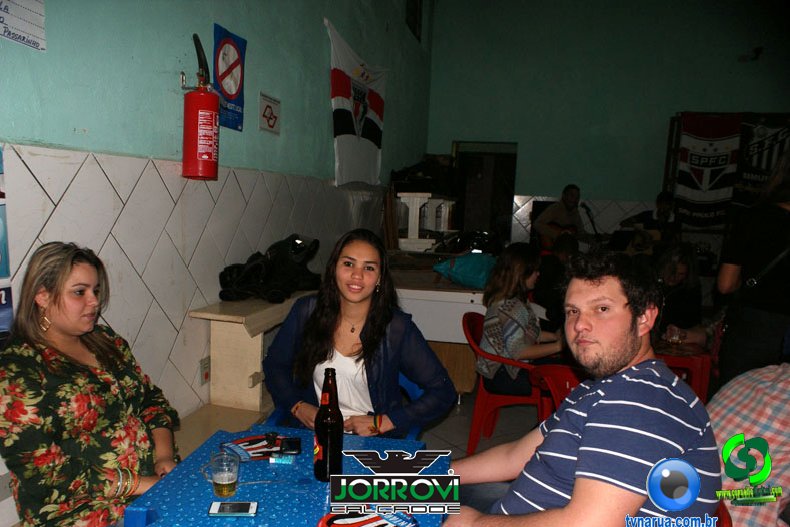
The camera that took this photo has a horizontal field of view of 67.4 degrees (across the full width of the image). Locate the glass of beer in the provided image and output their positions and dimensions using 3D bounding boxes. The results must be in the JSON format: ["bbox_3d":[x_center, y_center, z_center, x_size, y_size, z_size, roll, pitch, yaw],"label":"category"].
[{"bbox_3d":[-0.409,0.505,1.434,0.074,0.096,0.072,2,6,0],"label":"glass of beer"}]

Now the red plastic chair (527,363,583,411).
[{"bbox_3d":[0.897,0.817,2.582,0.550,0.800,0.550,-1,7,-22],"label":"red plastic chair"}]

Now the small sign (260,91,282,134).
[{"bbox_3d":[-0.681,-0.812,3.229,0.010,0.195,0.270,3,6,11],"label":"small sign"}]

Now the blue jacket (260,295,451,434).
[{"bbox_3d":[-0.111,0.356,1.851,0.580,0.550,0.360,2,6,3],"label":"blue jacket"}]

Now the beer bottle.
[{"bbox_3d":[-0.172,0.425,1.575,0.075,0.290,0.075,2,6,0],"label":"beer bottle"}]

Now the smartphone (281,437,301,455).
[{"bbox_3d":[-0.298,0.516,1.695,0.058,0.013,0.112,1,6,-8],"label":"smartphone"}]

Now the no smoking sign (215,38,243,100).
[{"bbox_3d":[-0.768,-0.900,2.750,0.015,0.280,0.270,3,6,11],"label":"no smoking sign"}]

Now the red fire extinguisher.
[{"bbox_3d":[-0.776,-0.617,2.362,0.155,0.560,0.150,4,7,18],"label":"red fire extinguisher"}]

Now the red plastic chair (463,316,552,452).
[{"bbox_3d":[0.698,0.695,3.294,0.550,0.800,0.550,4,7,15],"label":"red plastic chair"}]

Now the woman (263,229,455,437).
[{"bbox_3d":[-0.118,0.559,1.833,0.600,1.320,0.660,2,6,3],"label":"woman"}]

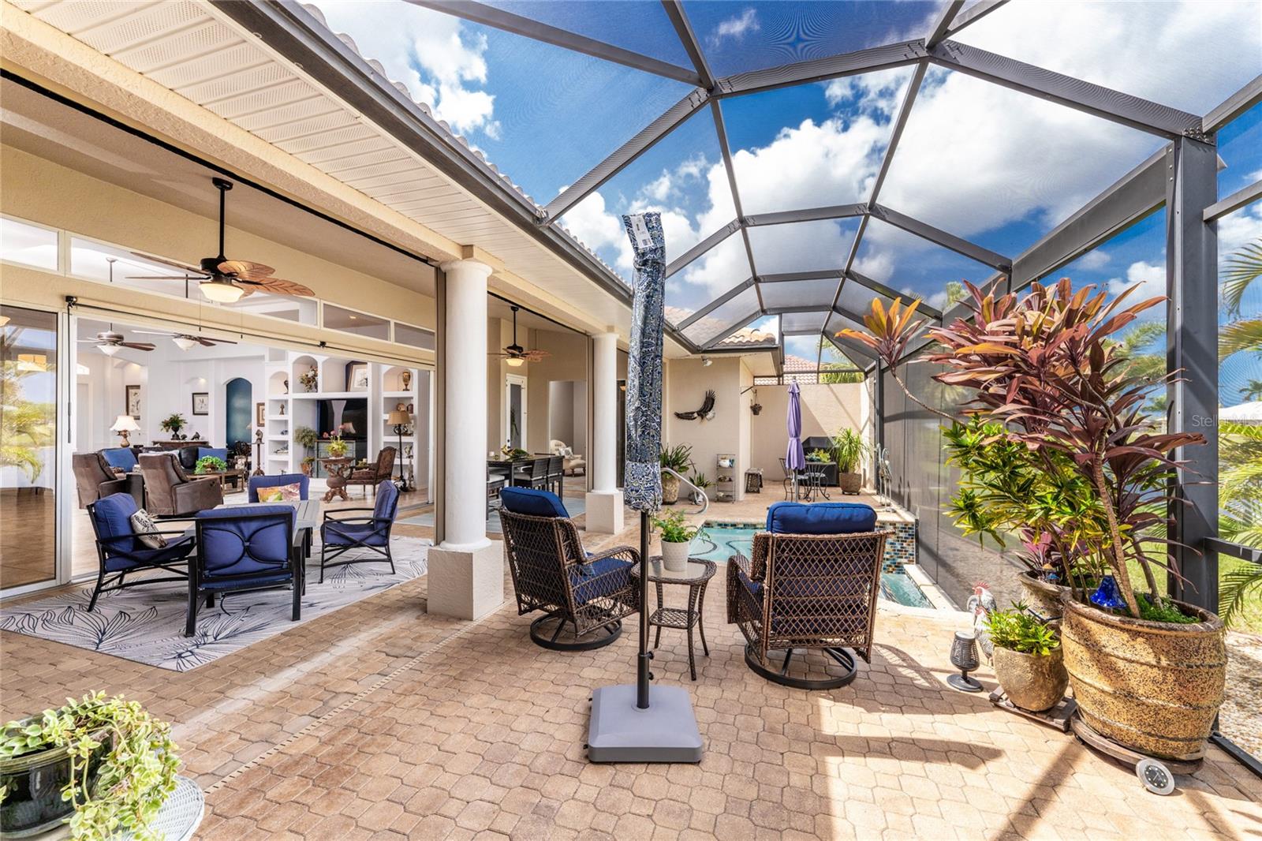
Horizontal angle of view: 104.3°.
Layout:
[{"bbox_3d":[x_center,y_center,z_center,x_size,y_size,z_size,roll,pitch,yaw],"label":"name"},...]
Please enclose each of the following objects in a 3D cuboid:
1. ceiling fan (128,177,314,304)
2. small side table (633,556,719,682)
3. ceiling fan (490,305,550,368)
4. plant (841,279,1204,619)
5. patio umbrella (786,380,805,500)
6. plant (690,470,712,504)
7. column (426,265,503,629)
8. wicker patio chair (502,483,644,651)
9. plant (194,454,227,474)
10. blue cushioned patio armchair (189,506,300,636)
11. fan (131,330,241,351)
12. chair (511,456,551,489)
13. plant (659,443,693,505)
[{"bbox_3d":[-3.198,-1.416,3.861,1.307,0.990,1.287,0,0,18],"label":"ceiling fan"},{"bbox_3d":[0.259,1.179,2.969,0.455,0.575,0.455,0,0,18],"label":"small side table"},{"bbox_3d":[-1.962,-1.420,8.329,1.300,1.000,1.300,0,-1,18],"label":"ceiling fan"},{"bbox_3d":[1.833,0.111,2.397,1.289,1.491,1.058,0,0,37],"label":"plant"},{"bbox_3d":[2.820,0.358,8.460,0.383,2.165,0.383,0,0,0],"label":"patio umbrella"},{"bbox_3d":[1.283,1.201,9.052,0.420,0.620,0.400,0,0,18],"label":"plant"},{"bbox_3d":[-1.276,0.125,3.843,0.405,2.680,0.405,0,-1,18],"label":"column"},{"bbox_3d":[-0.403,0.961,3.371,0.680,1.000,0.820,0,-1,41],"label":"wicker patio chair"},{"bbox_3d":[-8.828,0.910,10.300,0.520,0.400,0.540,0,-1,18],"label":"plant"},{"bbox_3d":[-2.839,1.035,3.673,0.673,0.851,0.723,0,0,-27],"label":"blue cushioned patio armchair"},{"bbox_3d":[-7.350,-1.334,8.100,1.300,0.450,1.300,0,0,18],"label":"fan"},{"bbox_3d":[-1.688,1.052,7.986,0.550,0.900,0.500,0,-1,18],"label":"chair"},{"bbox_3d":[0.735,0.948,9.003,0.750,1.130,0.720,0,0,18],"label":"plant"}]

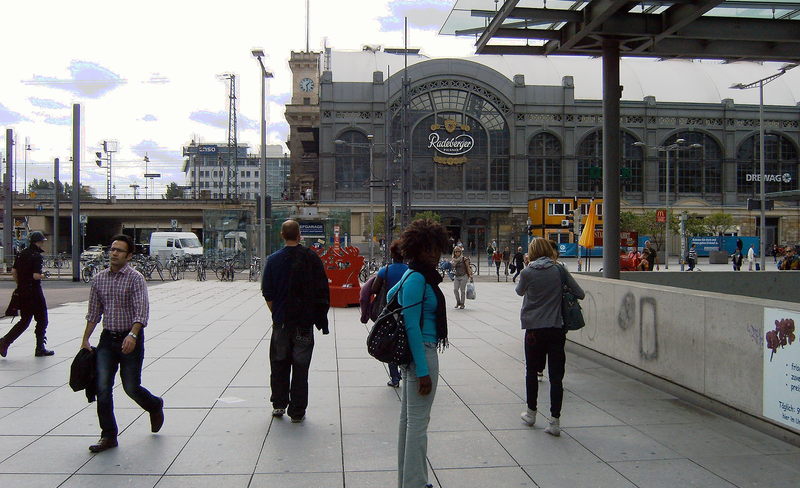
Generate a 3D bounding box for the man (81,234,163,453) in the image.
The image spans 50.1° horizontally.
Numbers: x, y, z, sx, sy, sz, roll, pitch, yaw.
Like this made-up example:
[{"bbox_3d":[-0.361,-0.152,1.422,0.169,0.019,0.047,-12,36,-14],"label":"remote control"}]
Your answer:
[{"bbox_3d":[-2.273,0.758,6.980,0.580,1.710,0.620,0,0,29],"label":"man"}]

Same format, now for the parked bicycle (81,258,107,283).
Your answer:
[{"bbox_3d":[-14.243,1.273,39.800,0.600,1.080,1.720,0,0,12],"label":"parked bicycle"}]

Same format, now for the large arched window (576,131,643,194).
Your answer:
[{"bbox_3d":[24.794,-9.764,101.200,8.100,7.200,0.600,0,0,-7],"label":"large arched window"}]

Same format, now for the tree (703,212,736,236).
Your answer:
[{"bbox_3d":[27.979,-1.009,75.000,3.100,3.500,3.100,0,0,-7],"label":"tree"}]

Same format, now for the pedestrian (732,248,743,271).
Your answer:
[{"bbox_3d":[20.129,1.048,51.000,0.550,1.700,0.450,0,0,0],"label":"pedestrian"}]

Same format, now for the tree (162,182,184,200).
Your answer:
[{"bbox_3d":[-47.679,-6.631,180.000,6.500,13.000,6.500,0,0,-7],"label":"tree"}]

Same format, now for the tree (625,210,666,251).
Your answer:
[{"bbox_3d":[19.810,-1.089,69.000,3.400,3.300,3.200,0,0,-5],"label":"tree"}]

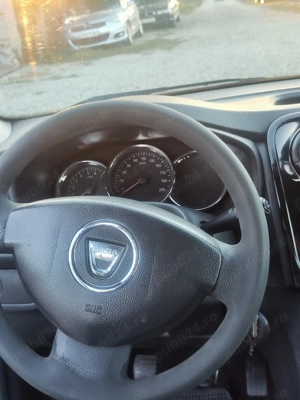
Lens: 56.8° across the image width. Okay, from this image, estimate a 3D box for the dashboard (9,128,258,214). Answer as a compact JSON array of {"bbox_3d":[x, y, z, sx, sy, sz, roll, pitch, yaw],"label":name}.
[{"bbox_3d":[-0.026,-0.053,0.537,0.420,0.155,0.100,-3,19,6],"label":"dashboard"}]

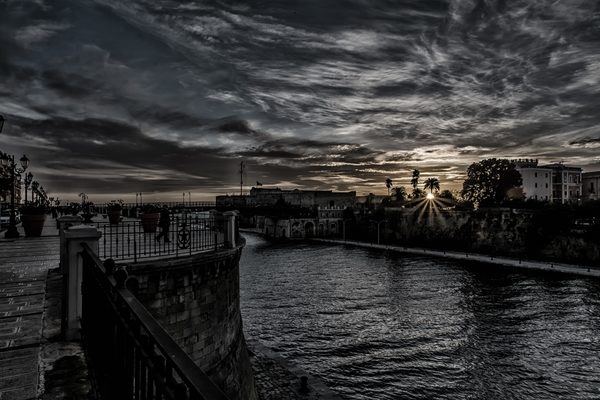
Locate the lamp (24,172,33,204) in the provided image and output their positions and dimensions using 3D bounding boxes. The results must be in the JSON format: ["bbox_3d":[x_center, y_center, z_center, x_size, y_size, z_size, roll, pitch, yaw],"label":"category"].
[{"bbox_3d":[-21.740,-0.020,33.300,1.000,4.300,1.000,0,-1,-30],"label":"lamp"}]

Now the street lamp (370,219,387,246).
[{"bbox_3d":[16.960,6.810,90.000,3.800,5.600,0.600,0,-1,-12],"label":"street lamp"}]

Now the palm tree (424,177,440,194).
[{"bbox_3d":[49.300,-2.980,155.000,6.000,11.530,6.000,0,-1,0],"label":"palm tree"}]

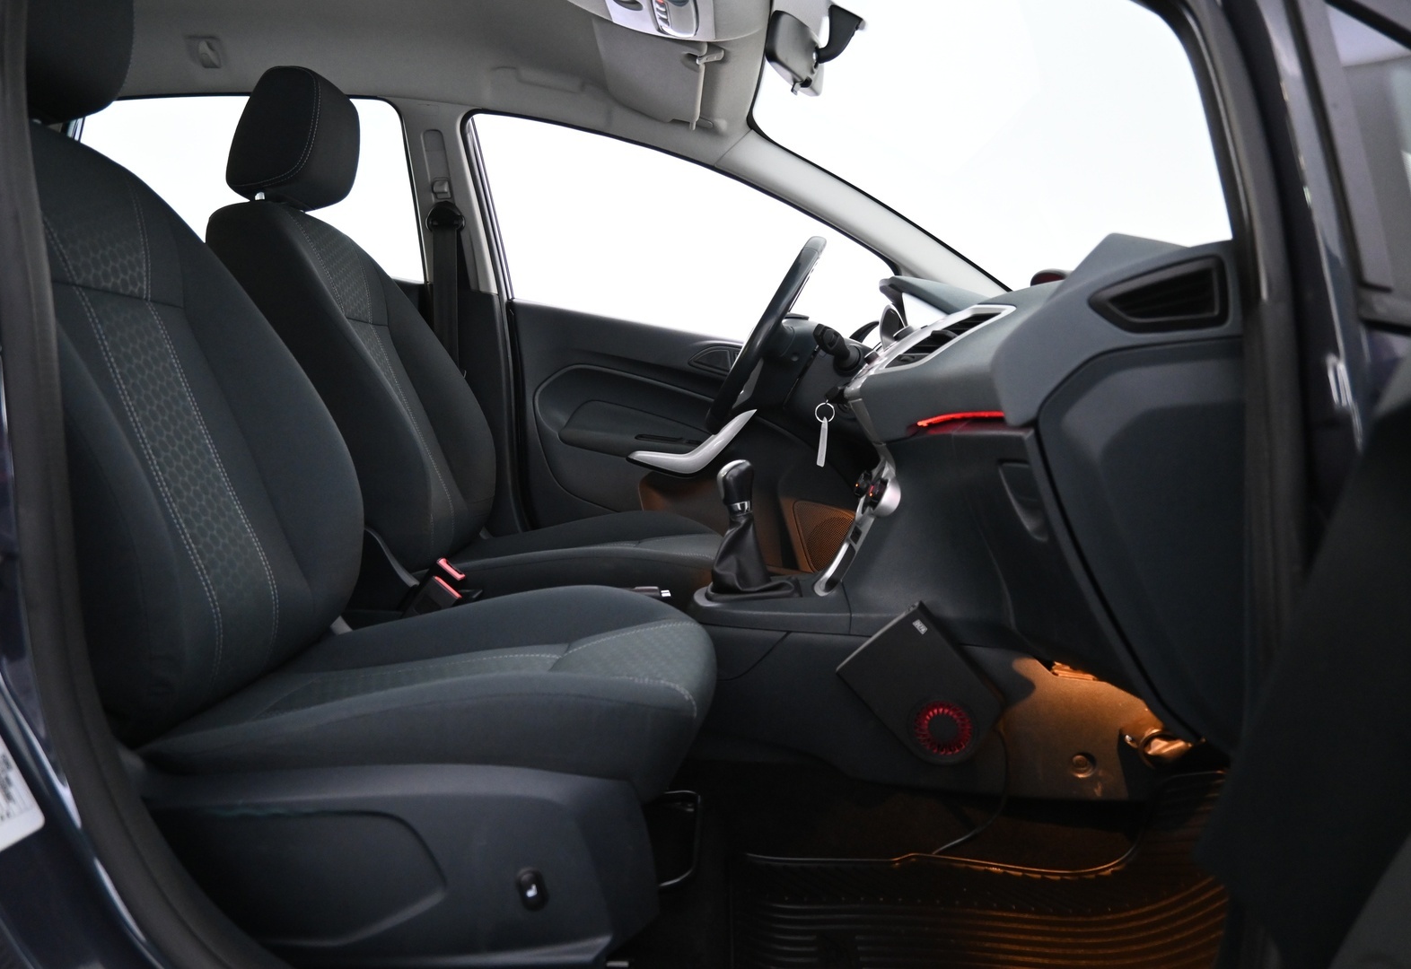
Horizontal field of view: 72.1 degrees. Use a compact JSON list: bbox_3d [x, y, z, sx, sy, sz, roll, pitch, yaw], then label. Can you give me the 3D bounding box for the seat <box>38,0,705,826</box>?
[{"bbox_3d":[-0.378,-0.143,0.984,0.780,0.930,0.520,0,7,1],"label":"seat"}]

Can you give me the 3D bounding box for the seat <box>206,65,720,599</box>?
[{"bbox_3d":[-0.369,-0.238,1.678,0.780,0.930,0.520,0,7,1],"label":"seat"}]

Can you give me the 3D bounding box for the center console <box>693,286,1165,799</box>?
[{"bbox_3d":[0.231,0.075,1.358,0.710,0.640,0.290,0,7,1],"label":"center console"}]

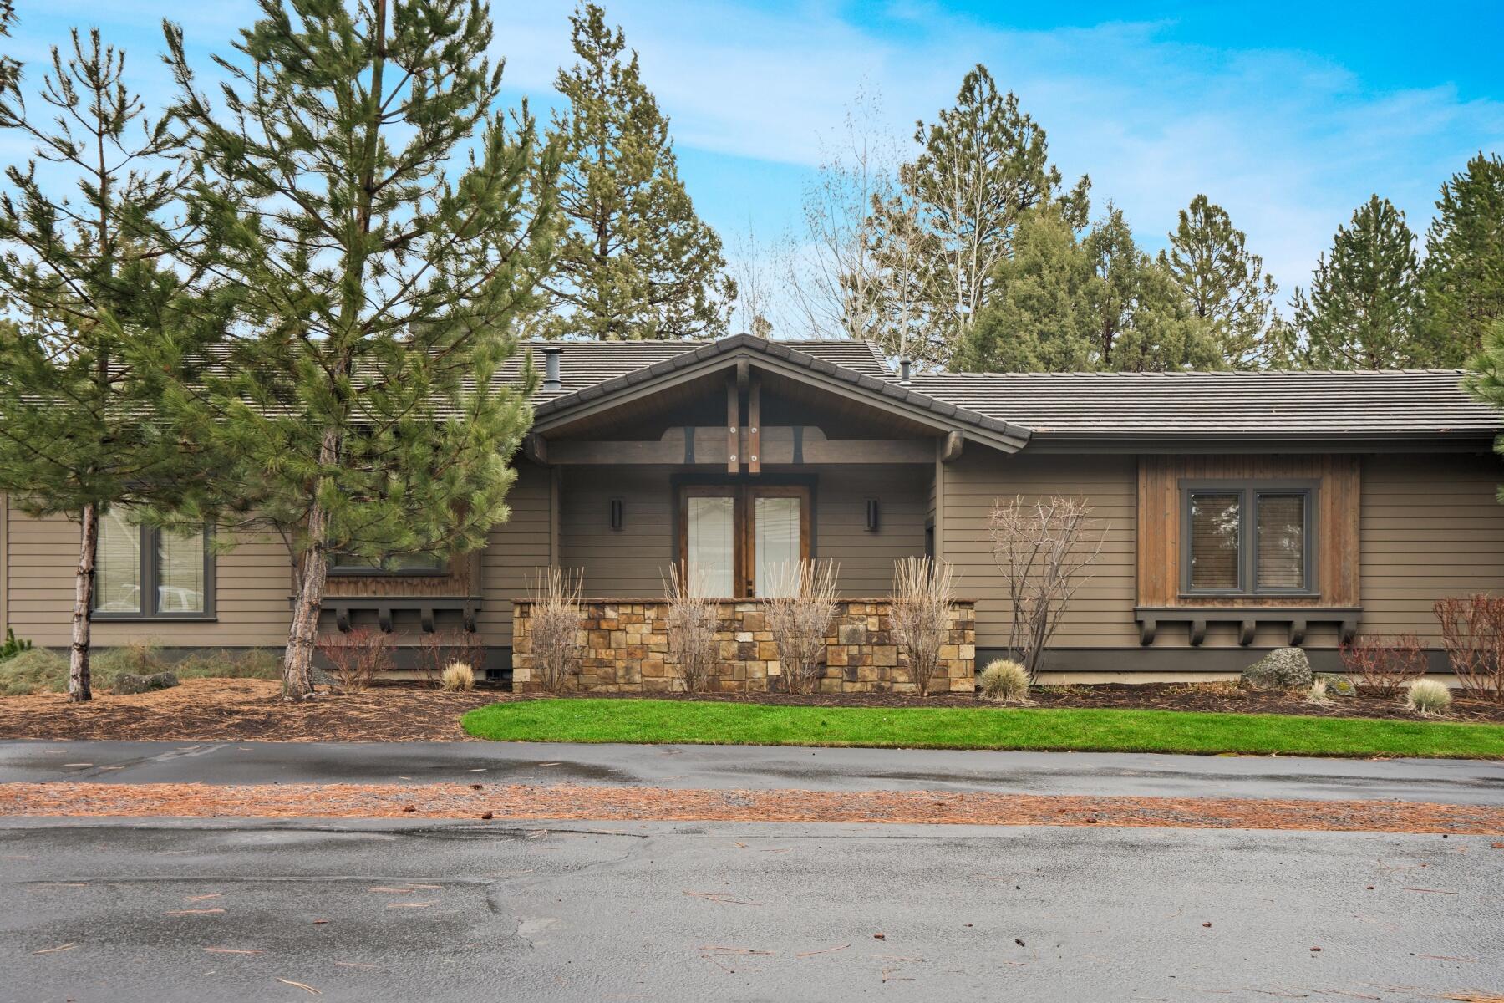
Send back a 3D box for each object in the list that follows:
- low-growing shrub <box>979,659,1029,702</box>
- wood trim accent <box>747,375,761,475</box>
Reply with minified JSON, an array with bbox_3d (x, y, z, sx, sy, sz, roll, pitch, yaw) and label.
[{"bbox_3d":[2.976,2.105,15.750,0.600,0.500,0.570,0,0,0],"label":"low-growing shrub"},{"bbox_3d":[0.034,-0.999,17.350,0.145,1.300,0.190,0,0,0],"label":"wood trim accent"}]

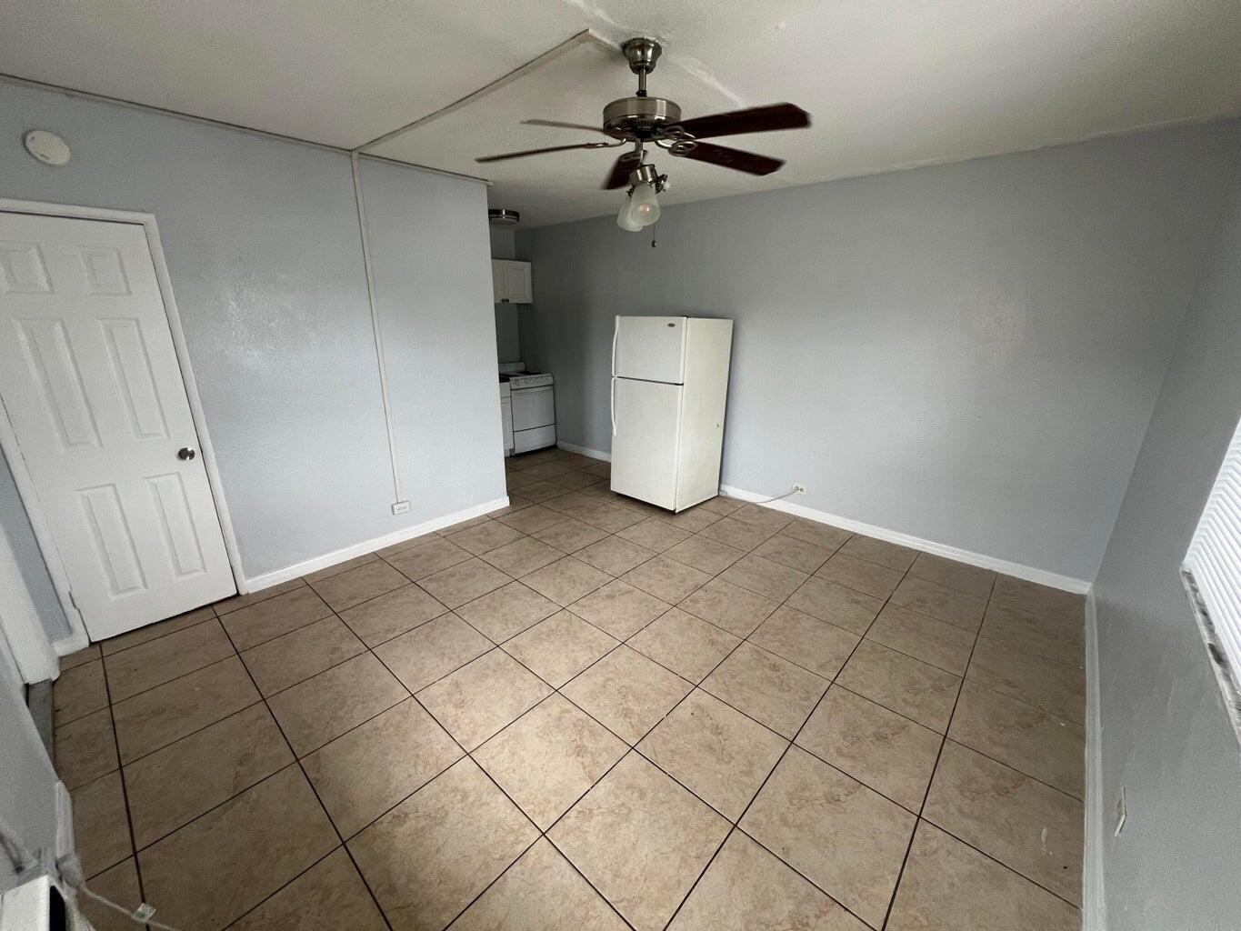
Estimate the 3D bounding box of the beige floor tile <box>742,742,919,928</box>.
[{"bbox_3d":[0.710,1.218,1.585,0.446,0.015,0.446,15,22,39],"label":"beige floor tile"}]

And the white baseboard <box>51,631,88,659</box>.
[{"bbox_3d":[-2.756,0.899,2.334,0.014,0.084,0.114,15,22,40],"label":"white baseboard"}]

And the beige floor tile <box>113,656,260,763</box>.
[{"bbox_3d":[-1.897,1.044,2.046,0.450,0.012,0.450,15,22,40],"label":"beige floor tile"}]

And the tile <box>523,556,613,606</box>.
[{"bbox_3d":[-0.353,0.754,3.054,0.446,0.015,0.446,15,22,39],"label":"tile"}]

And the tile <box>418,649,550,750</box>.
[{"bbox_3d":[-0.612,1.035,2.114,0.450,0.012,0.450,15,22,40],"label":"tile"}]

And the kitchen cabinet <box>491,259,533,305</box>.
[{"bbox_3d":[-1.475,-2.235,5.665,0.320,0.470,0.760,15,23,39],"label":"kitchen cabinet"}]

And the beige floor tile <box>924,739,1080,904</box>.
[{"bbox_3d":[1.335,1.201,1.621,0.406,0.012,0.448,15,22,40],"label":"beige floor tile"}]

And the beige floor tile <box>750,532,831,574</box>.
[{"bbox_3d":[1.276,0.652,3.472,0.446,0.015,0.446,15,22,39],"label":"beige floor tile"}]

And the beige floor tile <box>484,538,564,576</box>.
[{"bbox_3d":[-0.701,0.661,3.368,0.450,0.015,0.450,15,23,39],"label":"beige floor tile"}]

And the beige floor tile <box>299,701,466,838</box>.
[{"bbox_3d":[-0.887,1.100,1.752,0.440,0.010,0.440,15,22,39],"label":"beige floor tile"}]

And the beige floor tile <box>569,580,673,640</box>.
[{"bbox_3d":[-0.001,0.824,2.695,0.440,0.010,0.440,15,22,39],"label":"beige floor tile"}]

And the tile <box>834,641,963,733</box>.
[{"bbox_3d":[1.320,1.020,2.207,0.452,0.010,0.452,15,22,40],"label":"tile"}]

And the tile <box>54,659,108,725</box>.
[{"bbox_3d":[-2.383,0.987,2.057,0.440,0.010,0.156,15,22,39],"label":"tile"}]

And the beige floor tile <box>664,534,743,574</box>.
[{"bbox_3d":[0.617,0.656,3.422,0.452,0.010,0.452,15,22,40],"label":"beige floor tile"}]

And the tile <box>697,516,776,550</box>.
[{"bbox_3d":[0.930,0.560,3.758,0.452,0.010,0.452,15,22,40],"label":"tile"}]

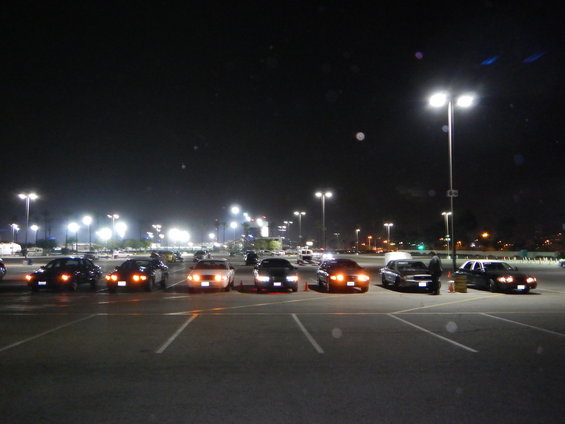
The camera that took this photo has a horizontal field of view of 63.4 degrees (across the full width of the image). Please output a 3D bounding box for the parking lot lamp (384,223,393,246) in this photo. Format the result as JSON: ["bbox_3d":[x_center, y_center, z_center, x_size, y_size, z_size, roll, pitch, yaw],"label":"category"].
[{"bbox_3d":[48.912,12.848,208.643,3.200,15.500,0.800,0,-5,-4],"label":"parking lot lamp"}]

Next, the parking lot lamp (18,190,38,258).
[{"bbox_3d":[-59.859,3.602,106.809,3.300,15.500,0.800,0,-5,-4],"label":"parking lot lamp"}]

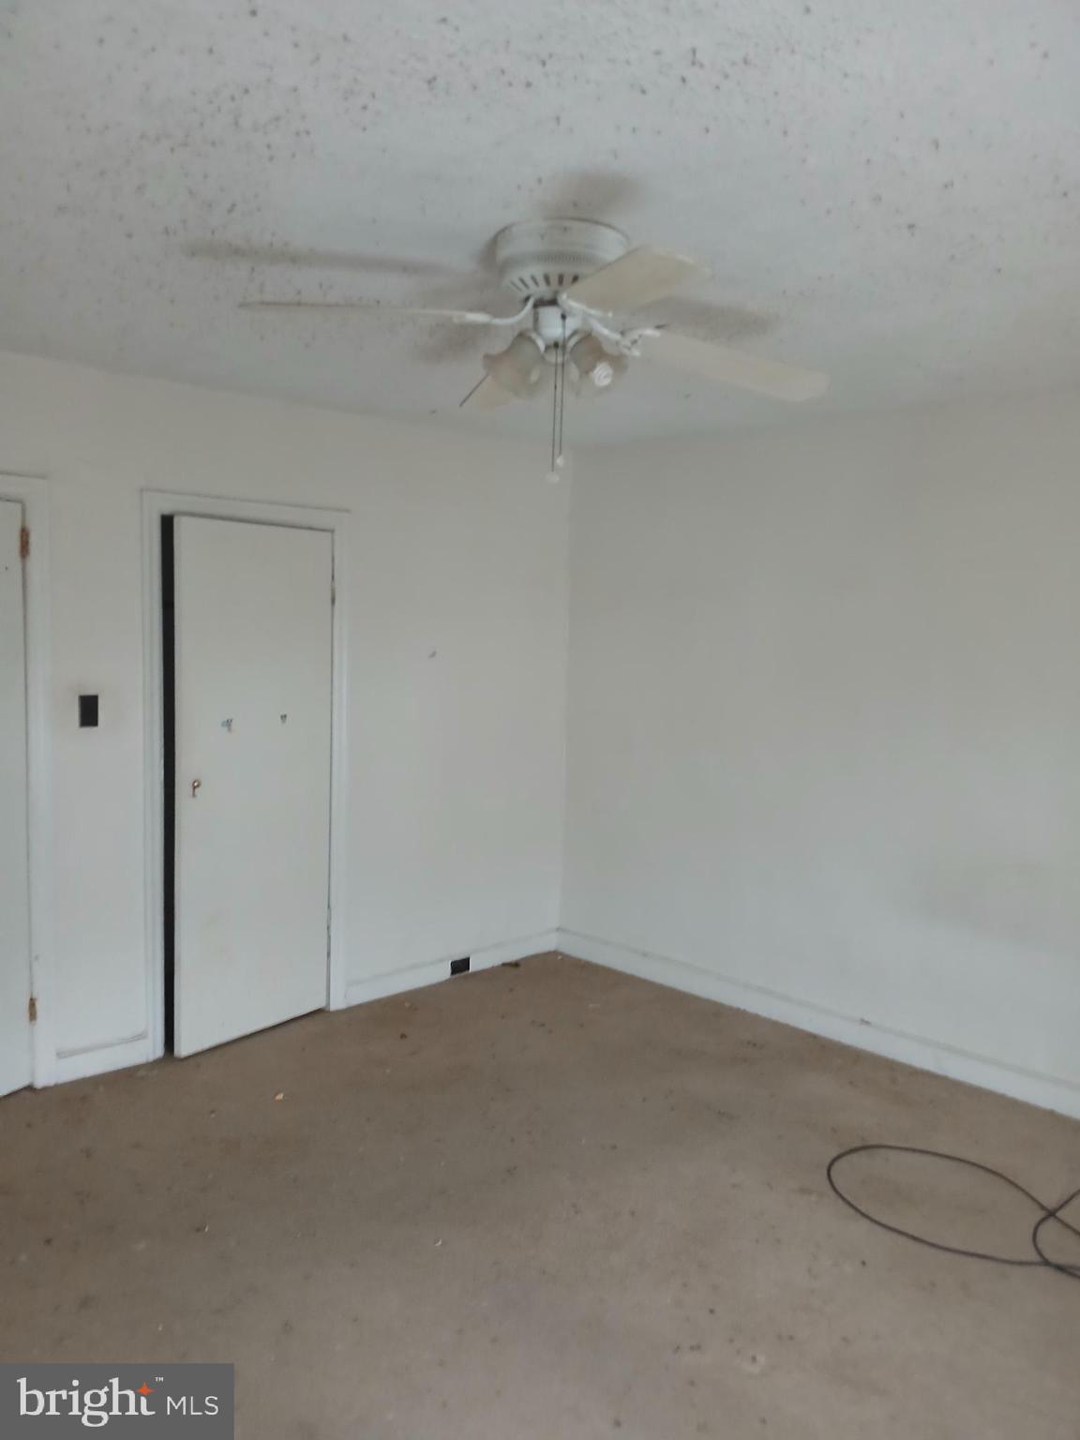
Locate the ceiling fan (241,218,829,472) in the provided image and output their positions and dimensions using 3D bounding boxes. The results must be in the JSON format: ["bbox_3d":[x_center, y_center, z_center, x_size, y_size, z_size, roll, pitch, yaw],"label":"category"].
[{"bbox_3d":[0.038,-0.801,2.380,1.310,0.483,1.310,0,5,-18],"label":"ceiling fan"}]

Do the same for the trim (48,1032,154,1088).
[{"bbox_3d":[-1.552,1.196,3.820,0.353,0.107,0.020,-3,7,-44],"label":"trim"}]

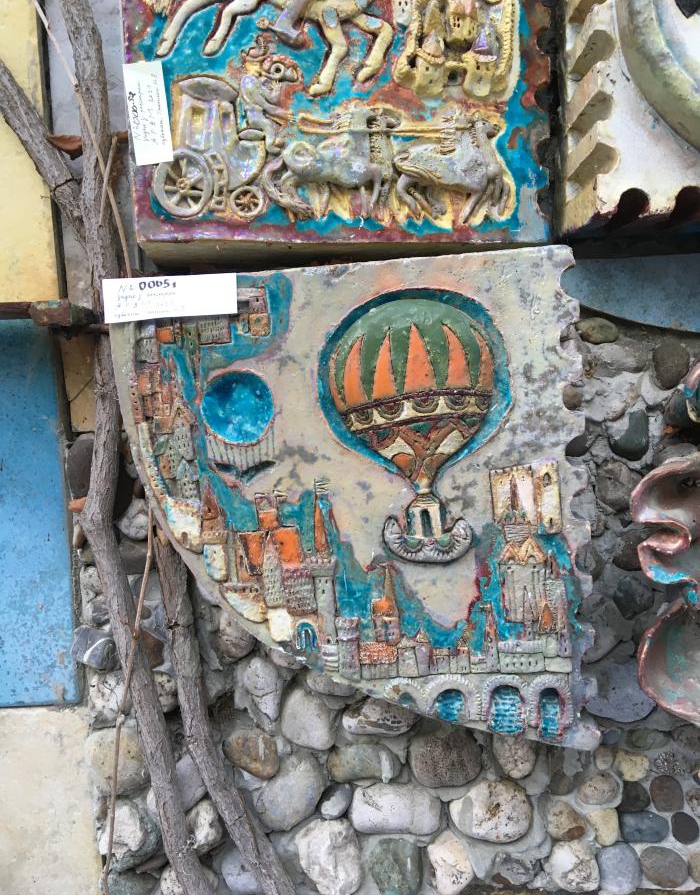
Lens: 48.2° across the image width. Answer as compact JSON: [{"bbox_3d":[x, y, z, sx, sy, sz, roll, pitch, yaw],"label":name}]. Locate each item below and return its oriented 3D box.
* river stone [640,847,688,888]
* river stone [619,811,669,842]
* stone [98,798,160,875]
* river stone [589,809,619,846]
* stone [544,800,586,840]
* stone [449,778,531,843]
[{"bbox_3d":[0.350,0.467,0.869,0.053,0.046,0.034,-2,5,0],"label":"river stone"},{"bbox_3d":[0.314,0.404,0.832,0.052,0.033,0.031,-2,8,2],"label":"river stone"},{"bbox_3d":[-0.243,0.429,0.864,0.068,0.080,0.051,-2,5,0],"label":"stone"},{"bbox_3d":[0.281,0.421,0.864,0.034,0.040,0.027,-2,5,0],"label":"river stone"},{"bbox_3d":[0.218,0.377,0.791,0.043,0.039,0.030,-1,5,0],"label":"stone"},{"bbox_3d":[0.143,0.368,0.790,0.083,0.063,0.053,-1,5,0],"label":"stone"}]

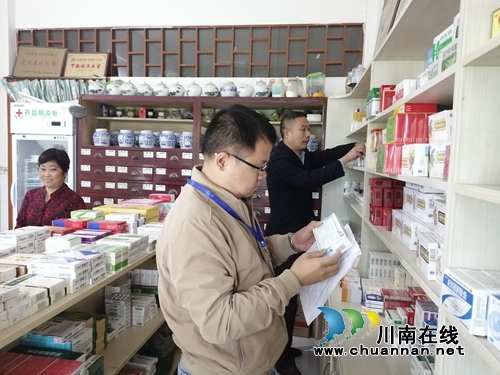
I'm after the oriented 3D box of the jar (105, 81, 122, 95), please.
[{"bbox_3d":[-1.183,-0.853,3.391,0.135,0.146,0.135,2,4,0],"label":"jar"}]

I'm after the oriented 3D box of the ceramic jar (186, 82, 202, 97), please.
[{"bbox_3d":[-0.468,-0.820,3.278,0.136,0.141,0.136,2,4,0],"label":"ceramic jar"}]

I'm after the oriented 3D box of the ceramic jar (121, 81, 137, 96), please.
[{"bbox_3d":[-1.045,-0.847,3.369,0.140,0.146,0.140,2,4,0],"label":"ceramic jar"}]

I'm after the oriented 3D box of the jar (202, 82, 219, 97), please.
[{"bbox_3d":[-0.323,-0.813,3.256,0.133,0.141,0.133,2,4,0],"label":"jar"}]

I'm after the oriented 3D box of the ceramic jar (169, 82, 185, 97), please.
[{"bbox_3d":[-0.613,-0.822,3.301,0.135,0.132,0.135,2,4,0],"label":"ceramic jar"}]

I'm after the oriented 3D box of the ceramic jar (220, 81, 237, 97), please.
[{"bbox_3d":[-0.174,-0.807,3.232,0.141,0.141,0.141,2,4,0],"label":"ceramic jar"}]

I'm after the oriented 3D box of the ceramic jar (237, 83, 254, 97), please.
[{"bbox_3d":[-0.033,-0.789,3.211,0.136,0.116,0.136,2,4,0],"label":"ceramic jar"}]

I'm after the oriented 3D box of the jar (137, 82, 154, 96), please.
[{"bbox_3d":[-0.897,-0.836,3.346,0.141,0.136,0.141,2,4,0],"label":"jar"}]

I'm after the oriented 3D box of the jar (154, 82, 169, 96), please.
[{"bbox_3d":[-0.755,-0.832,3.323,0.135,0.141,0.135,2,4,0],"label":"jar"}]

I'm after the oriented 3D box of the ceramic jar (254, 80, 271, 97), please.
[{"bbox_3d":[0.102,-0.799,3.188,0.131,0.149,0.131,2,4,0],"label":"ceramic jar"}]

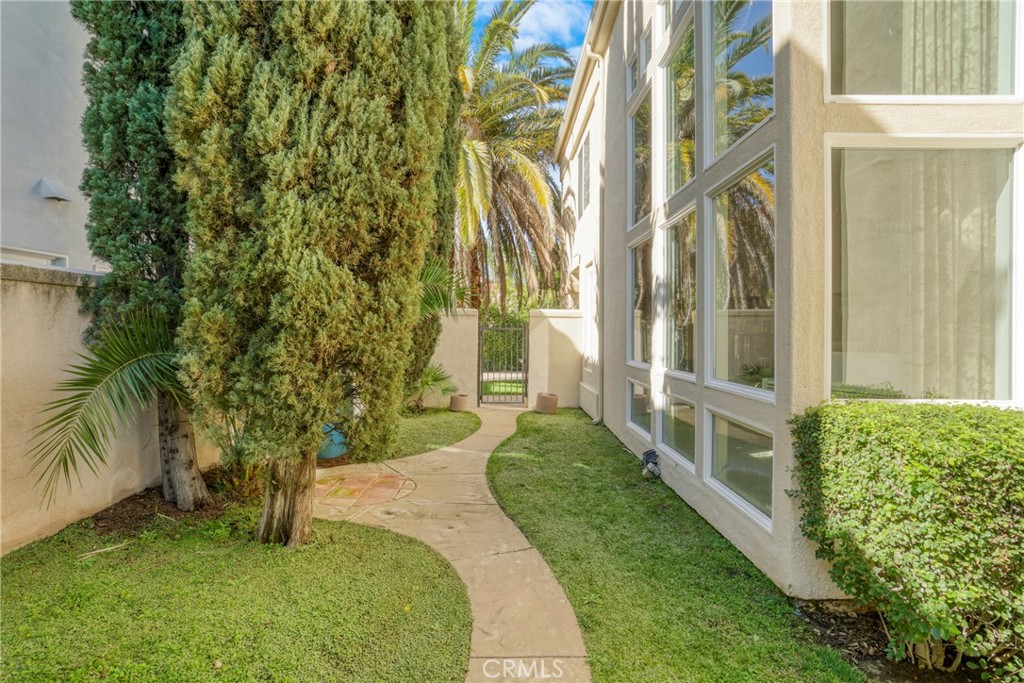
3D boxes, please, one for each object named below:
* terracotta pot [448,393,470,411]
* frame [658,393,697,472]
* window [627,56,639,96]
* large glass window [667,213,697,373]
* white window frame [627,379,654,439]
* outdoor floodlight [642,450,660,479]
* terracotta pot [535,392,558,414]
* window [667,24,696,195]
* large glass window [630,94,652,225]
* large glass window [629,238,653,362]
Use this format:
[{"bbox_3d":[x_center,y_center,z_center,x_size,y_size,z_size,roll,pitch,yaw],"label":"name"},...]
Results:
[{"bbox_3d":[-0.994,1.170,9.750,0.350,0.280,0.350,0,1,0],"label":"terracotta pot"},{"bbox_3d":[1.564,0.812,4.832,0.100,0.595,1.070,0,1,-1],"label":"frame"},{"bbox_3d":[1.540,-3.313,6.360,0.100,0.460,0.485,0,1,-1],"label":"window"},{"bbox_3d":[1.565,-0.430,4.809,0.100,1.480,1.040,0,1,-1],"label":"large glass window"},{"bbox_3d":[1.557,0.790,6.150,0.080,0.590,1.080,0,1,0],"label":"white window frame"},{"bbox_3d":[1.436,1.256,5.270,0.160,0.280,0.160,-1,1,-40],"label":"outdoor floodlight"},{"bbox_3d":[0.663,1.154,9.500,0.400,0.320,0.400,0,1,0],"label":"terracotta pot"},{"bbox_3d":[1.565,-2.120,4.785,0.100,1.460,1.040,0,1,-1],"label":"window"},{"bbox_3d":[1.562,-2.160,6.130,0.080,1.470,1.060,0,1,0],"label":"large glass window"},{"bbox_3d":[1.545,-0.463,6.084,0.100,1.520,1.070,0,1,-1],"label":"large glass window"}]

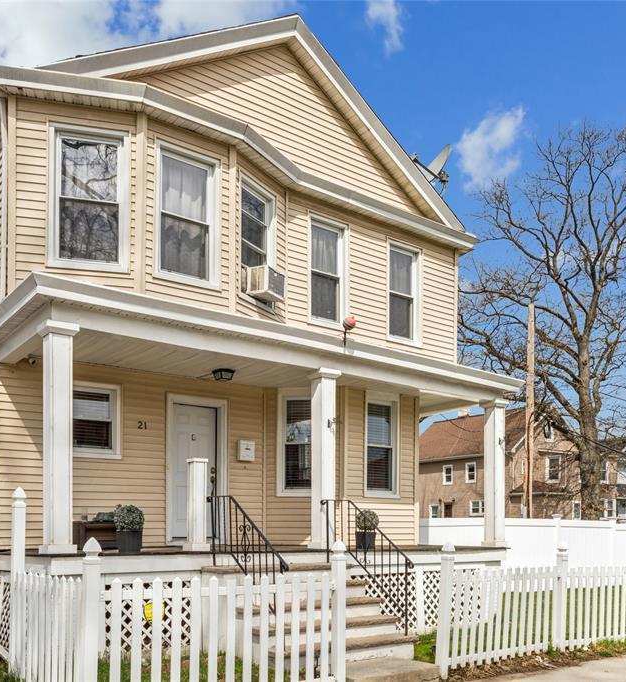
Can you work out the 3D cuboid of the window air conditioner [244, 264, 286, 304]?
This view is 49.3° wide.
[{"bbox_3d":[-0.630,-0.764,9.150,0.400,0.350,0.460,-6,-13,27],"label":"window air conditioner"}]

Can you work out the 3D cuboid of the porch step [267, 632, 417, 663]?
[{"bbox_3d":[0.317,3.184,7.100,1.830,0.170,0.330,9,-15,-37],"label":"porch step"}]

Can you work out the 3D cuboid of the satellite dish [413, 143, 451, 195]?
[{"bbox_3d":[2.049,-2.957,11.800,0.620,0.780,0.560,4,-12,-18],"label":"satellite dish"}]

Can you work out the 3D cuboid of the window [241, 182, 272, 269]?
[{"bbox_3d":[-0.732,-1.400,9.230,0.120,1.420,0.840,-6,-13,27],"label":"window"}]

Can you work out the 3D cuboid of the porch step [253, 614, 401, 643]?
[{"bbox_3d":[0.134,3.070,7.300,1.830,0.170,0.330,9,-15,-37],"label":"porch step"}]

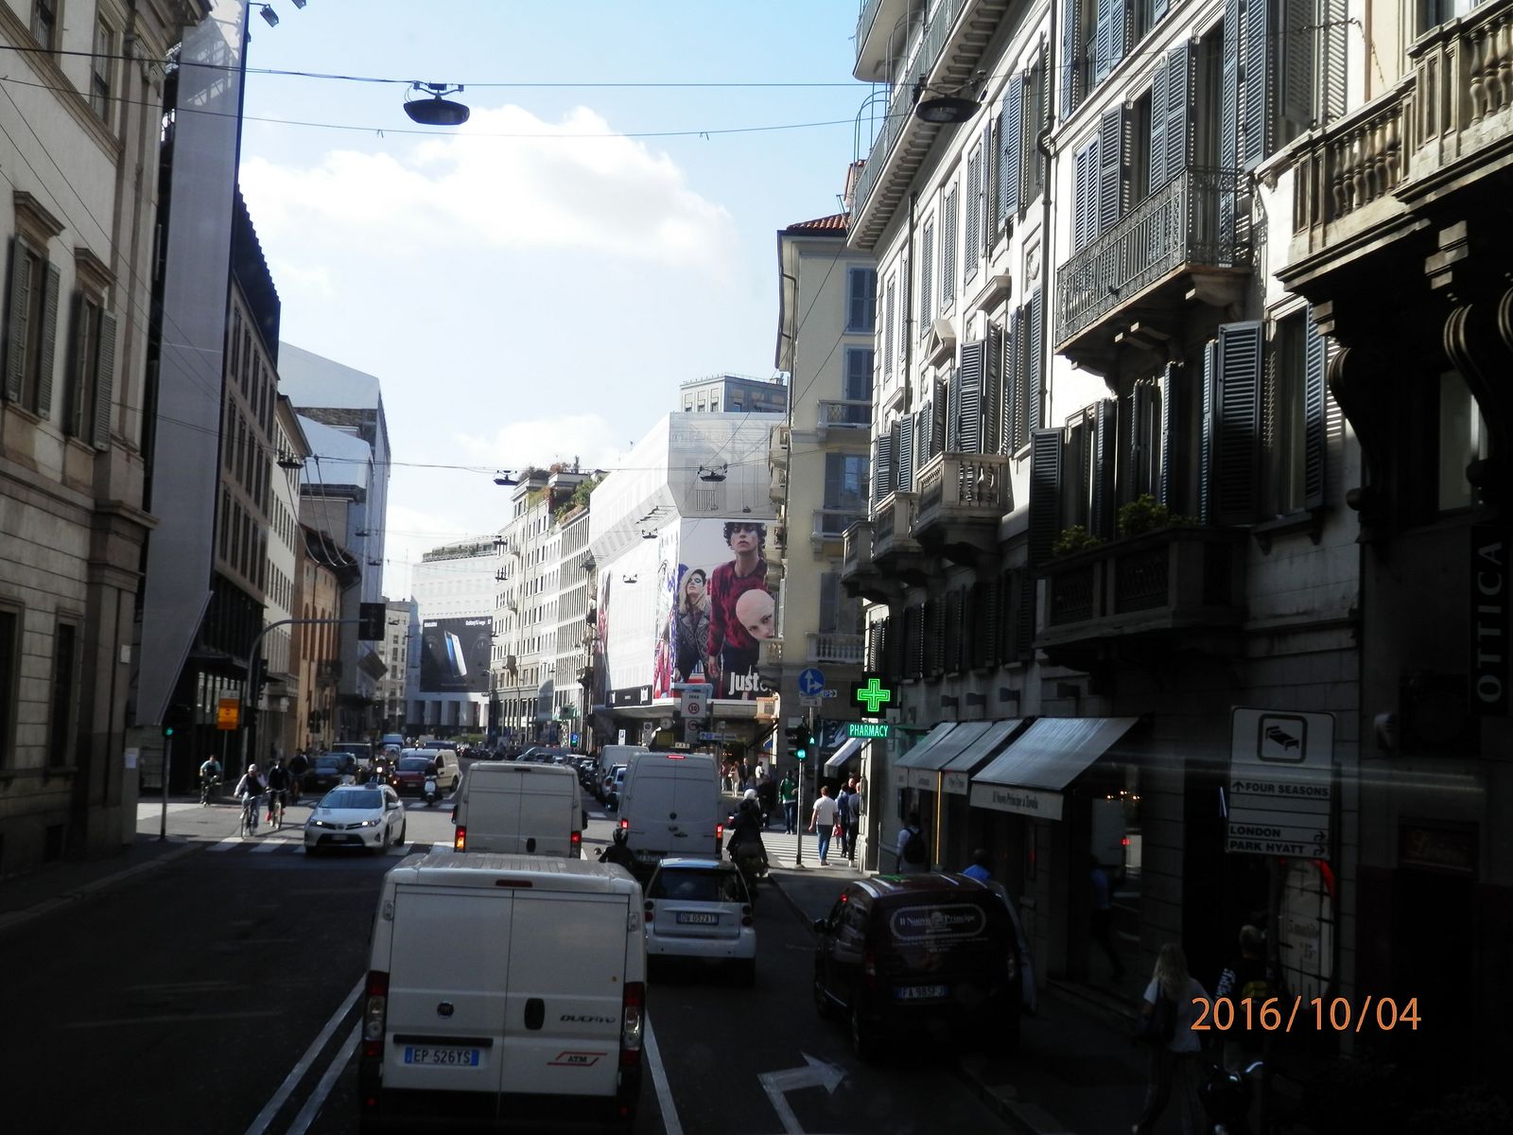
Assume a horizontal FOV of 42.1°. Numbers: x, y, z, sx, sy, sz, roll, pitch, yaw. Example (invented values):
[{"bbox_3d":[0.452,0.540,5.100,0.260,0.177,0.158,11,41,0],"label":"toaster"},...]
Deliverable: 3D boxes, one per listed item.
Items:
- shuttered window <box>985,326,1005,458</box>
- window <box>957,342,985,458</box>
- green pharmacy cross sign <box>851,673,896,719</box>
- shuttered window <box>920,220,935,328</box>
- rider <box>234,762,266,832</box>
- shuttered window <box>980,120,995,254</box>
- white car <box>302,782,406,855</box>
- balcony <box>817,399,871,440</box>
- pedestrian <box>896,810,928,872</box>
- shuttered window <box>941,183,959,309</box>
[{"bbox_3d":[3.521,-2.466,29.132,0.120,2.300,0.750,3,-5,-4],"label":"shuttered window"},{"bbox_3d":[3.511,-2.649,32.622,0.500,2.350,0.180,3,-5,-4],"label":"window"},{"bbox_3d":[2.344,2.569,39.400,0.870,0.900,0.200,3,-5,-4],"label":"green pharmacy cross sign"},{"bbox_3d":[3.366,-5.767,38.987,0.180,2.300,1.250,3,-5,-4],"label":"shuttered window"},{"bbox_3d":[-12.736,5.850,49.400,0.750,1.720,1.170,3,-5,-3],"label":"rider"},{"bbox_3d":[3.493,-5.752,29.812,0.070,1.950,0.600,3,-5,-4],"label":"shuttered window"},{"bbox_3d":[-9.536,5.981,46.928,1.780,1.500,4.300,3,-5,-4],"label":"white car"},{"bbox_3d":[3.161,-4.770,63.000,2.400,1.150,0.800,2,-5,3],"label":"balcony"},{"bbox_3d":[2.545,4.892,32.327,0.520,1.740,0.420,3,-5,-3],"label":"pedestrian"},{"bbox_3d":[3.256,-5.389,33.060,0.100,1.950,1.050,3,-5,-4],"label":"shuttered window"}]

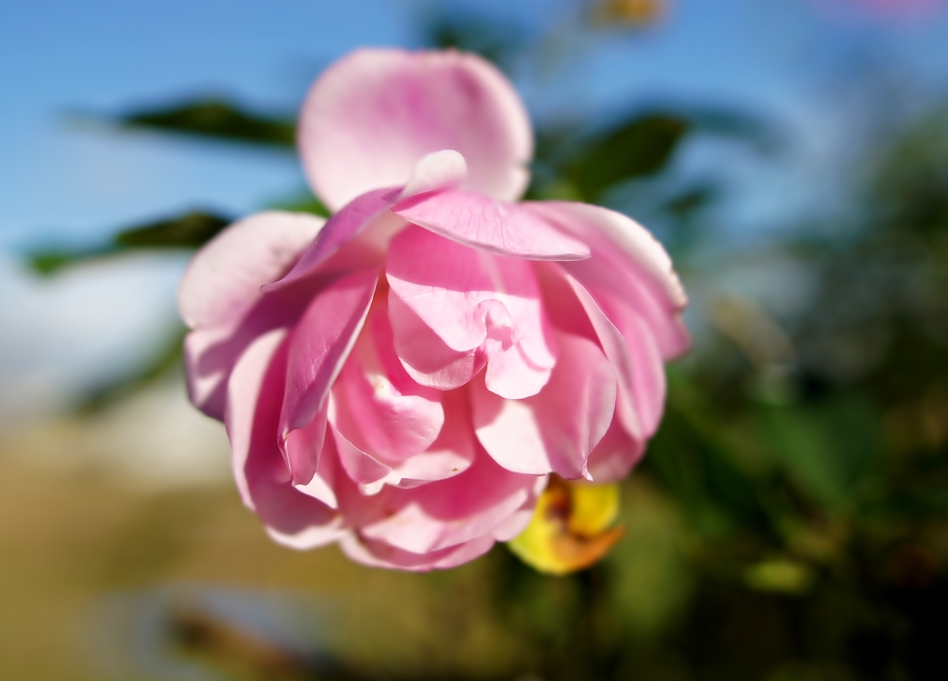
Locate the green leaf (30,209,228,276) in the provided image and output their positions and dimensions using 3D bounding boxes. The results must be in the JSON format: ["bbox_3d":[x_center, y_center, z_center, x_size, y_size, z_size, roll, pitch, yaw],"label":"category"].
[{"bbox_3d":[-0.081,-0.024,0.285,0.052,0.011,0.024,-12,15,0],"label":"green leaf"}]

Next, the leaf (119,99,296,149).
[{"bbox_3d":[-0.063,-0.052,0.285,0.044,0.009,0.024,-6,15,0],"label":"leaf"}]

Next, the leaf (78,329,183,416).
[{"bbox_3d":[-0.085,0.007,0.300,0.036,0.010,0.014,-39,6,0],"label":"leaf"}]

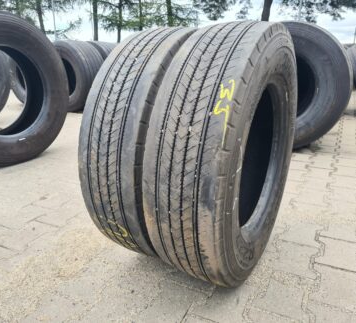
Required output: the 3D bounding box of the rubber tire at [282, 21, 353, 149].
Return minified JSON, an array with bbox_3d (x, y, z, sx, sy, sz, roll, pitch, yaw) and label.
[{"bbox_3d":[0.867,-0.611,2.661,1.005,1.005,0.315,8,22,29],"label":"rubber tire"}]

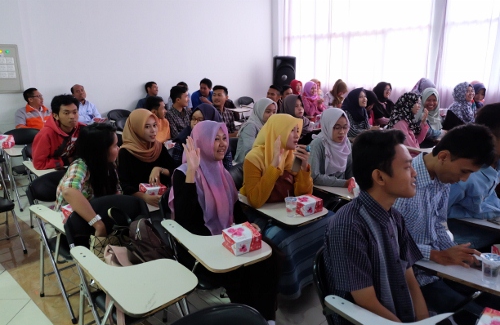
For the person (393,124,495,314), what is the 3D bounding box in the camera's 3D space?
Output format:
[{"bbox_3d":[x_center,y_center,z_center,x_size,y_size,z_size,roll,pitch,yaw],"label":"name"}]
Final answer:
[{"bbox_3d":[0.869,0.463,1.790,0.820,1.280,0.520,13,19,41],"label":"person"}]

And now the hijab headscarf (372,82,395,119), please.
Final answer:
[{"bbox_3d":[1.849,-0.875,5.228,0.330,0.470,0.320,-11,18,-37],"label":"hijab headscarf"}]

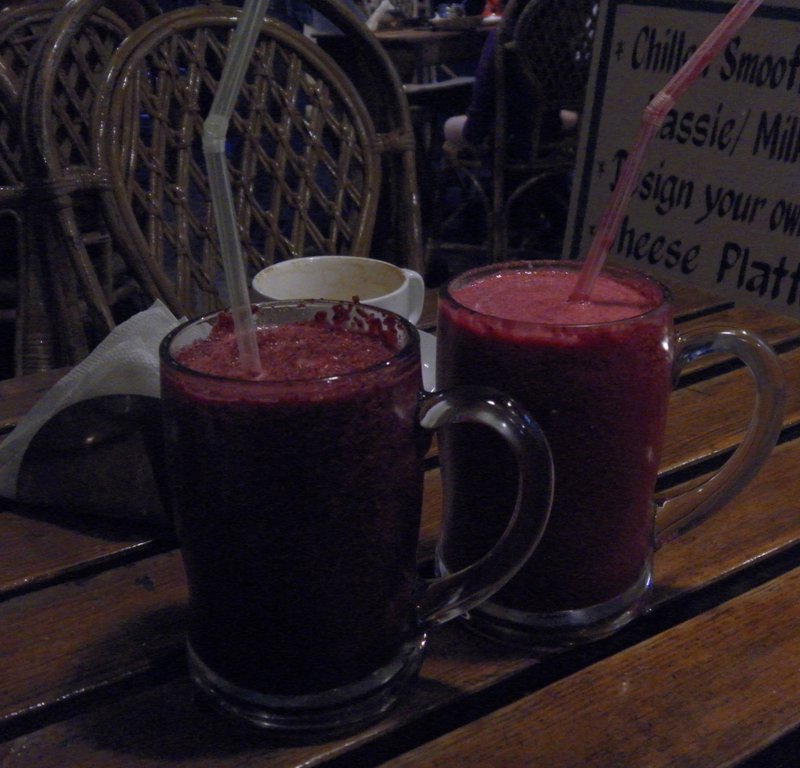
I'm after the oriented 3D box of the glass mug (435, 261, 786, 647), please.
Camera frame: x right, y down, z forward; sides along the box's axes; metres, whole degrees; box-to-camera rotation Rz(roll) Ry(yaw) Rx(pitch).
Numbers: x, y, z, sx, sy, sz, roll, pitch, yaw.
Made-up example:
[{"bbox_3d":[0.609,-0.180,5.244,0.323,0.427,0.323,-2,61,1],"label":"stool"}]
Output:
[{"bbox_3d":[0.080,0.024,0.394,0.128,0.123,0.083,1,22,6],"label":"glass mug"}]

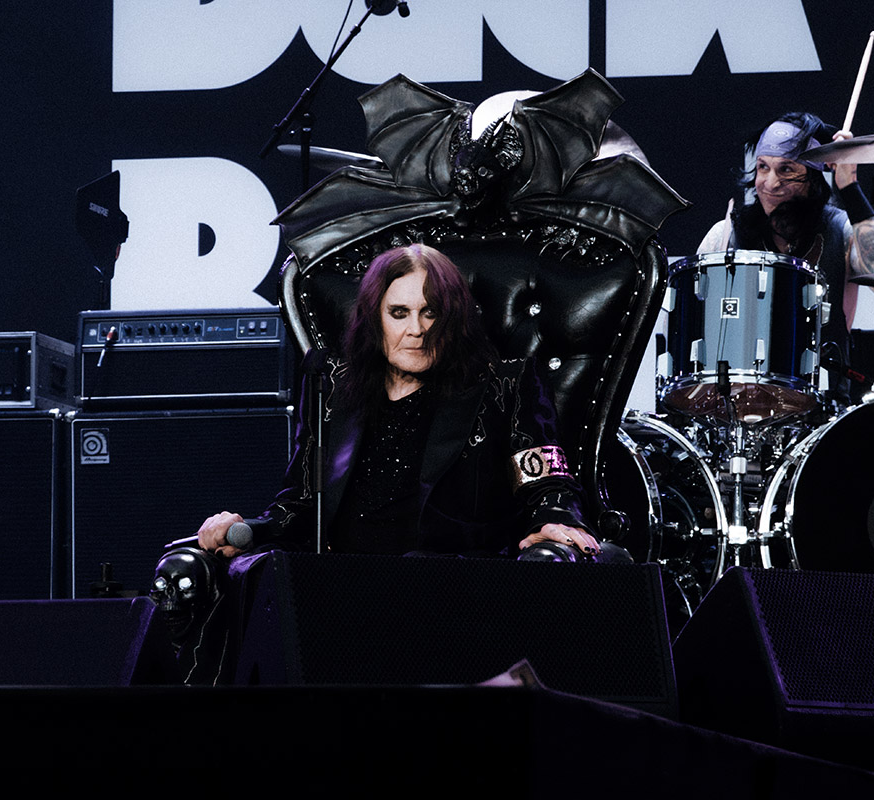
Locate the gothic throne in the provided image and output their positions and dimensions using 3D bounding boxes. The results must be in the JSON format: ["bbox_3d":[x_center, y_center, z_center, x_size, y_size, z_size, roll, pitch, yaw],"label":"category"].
[{"bbox_3d":[-0.020,0.137,13.320,0.920,1.620,0.820,-2,-5,21],"label":"gothic throne"}]

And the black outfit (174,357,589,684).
[{"bbox_3d":[-0.085,0.355,13.090,0.680,0.870,0.740,-2,-5,20],"label":"black outfit"}]

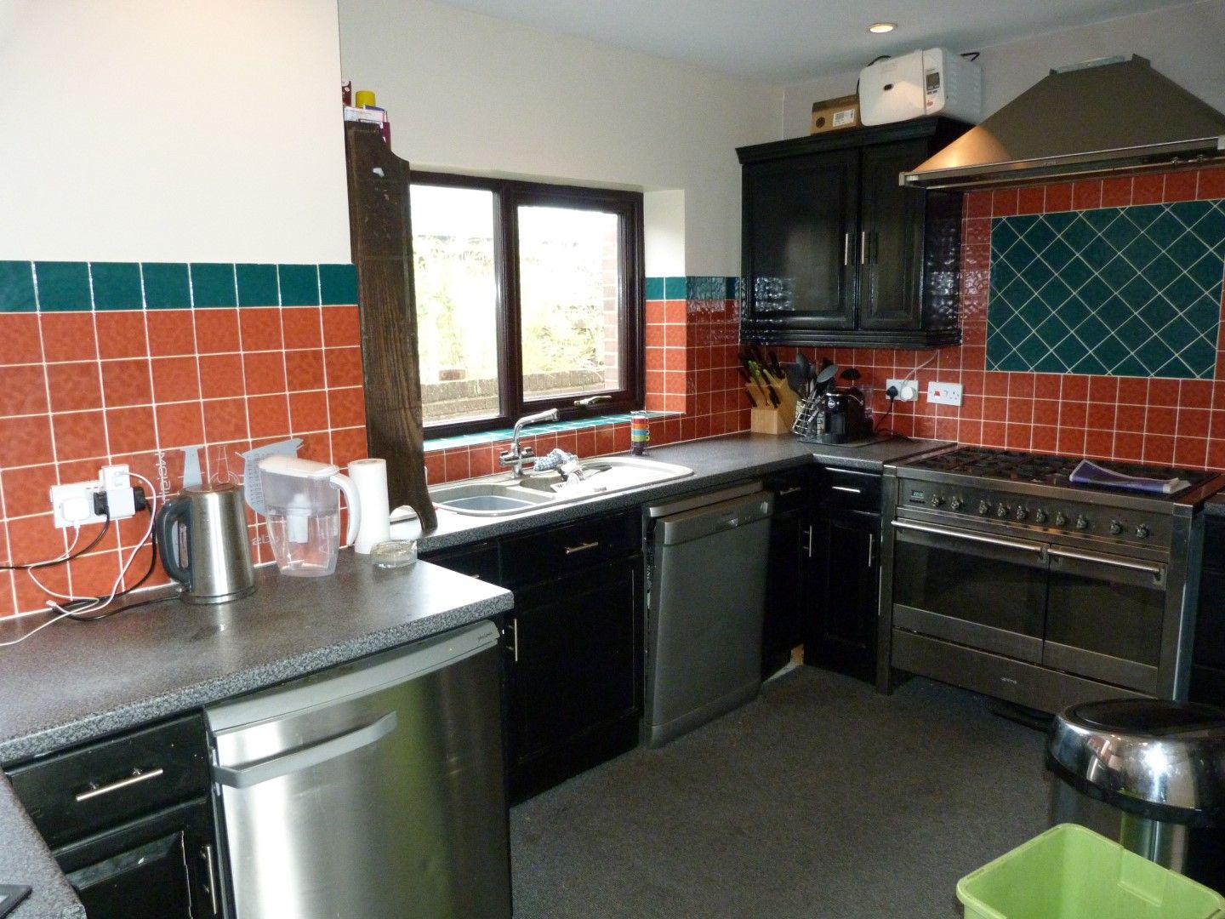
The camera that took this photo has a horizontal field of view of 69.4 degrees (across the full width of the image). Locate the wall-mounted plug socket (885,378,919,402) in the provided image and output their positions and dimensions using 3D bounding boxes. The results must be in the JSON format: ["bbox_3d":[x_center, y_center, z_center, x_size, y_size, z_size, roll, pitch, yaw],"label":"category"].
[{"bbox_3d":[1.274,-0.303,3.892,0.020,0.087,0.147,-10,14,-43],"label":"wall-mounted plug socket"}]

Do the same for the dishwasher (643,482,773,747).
[{"bbox_3d":[0.156,0.507,3.355,0.600,0.845,0.620,-10,14,-42],"label":"dishwasher"}]

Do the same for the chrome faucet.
[{"bbox_3d":[-0.273,-0.051,3.033,0.165,0.250,0.240,-10,13,-43],"label":"chrome faucet"}]

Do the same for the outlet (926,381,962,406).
[{"bbox_3d":[1.414,-0.278,3.757,0.015,0.087,0.147,-10,14,-43],"label":"outlet"}]

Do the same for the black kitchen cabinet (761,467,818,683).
[{"bbox_3d":[0.494,0.421,3.703,0.355,0.840,0.570,-10,13,-43],"label":"black kitchen cabinet"}]

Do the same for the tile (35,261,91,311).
[{"bbox_3d":[-1.109,-0.349,1.789,0.098,0.098,0.008,-11,14,-44],"label":"tile"}]

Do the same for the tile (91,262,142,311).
[{"bbox_3d":[-1.039,-0.362,1.857,0.098,0.098,0.008,-11,14,-44],"label":"tile"}]

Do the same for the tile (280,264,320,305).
[{"bbox_3d":[-0.759,-0.421,2.143,0.100,0.100,0.008,-10,14,-42],"label":"tile"}]

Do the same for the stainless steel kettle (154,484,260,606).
[{"bbox_3d":[-0.861,0.175,1.871,0.155,0.236,0.200,7,13,40],"label":"stainless steel kettle"}]

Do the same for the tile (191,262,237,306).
[{"bbox_3d":[-0.899,-0.390,1.994,0.098,0.098,0.008,-11,14,-44],"label":"tile"}]

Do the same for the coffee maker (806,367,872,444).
[{"bbox_3d":[1.028,-0.204,3.855,0.145,0.230,0.320,5,12,33],"label":"coffee maker"}]

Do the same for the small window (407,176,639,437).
[{"bbox_3d":[-0.373,-0.611,3.589,1.360,0.995,0.080,-10,14,-42],"label":"small window"}]

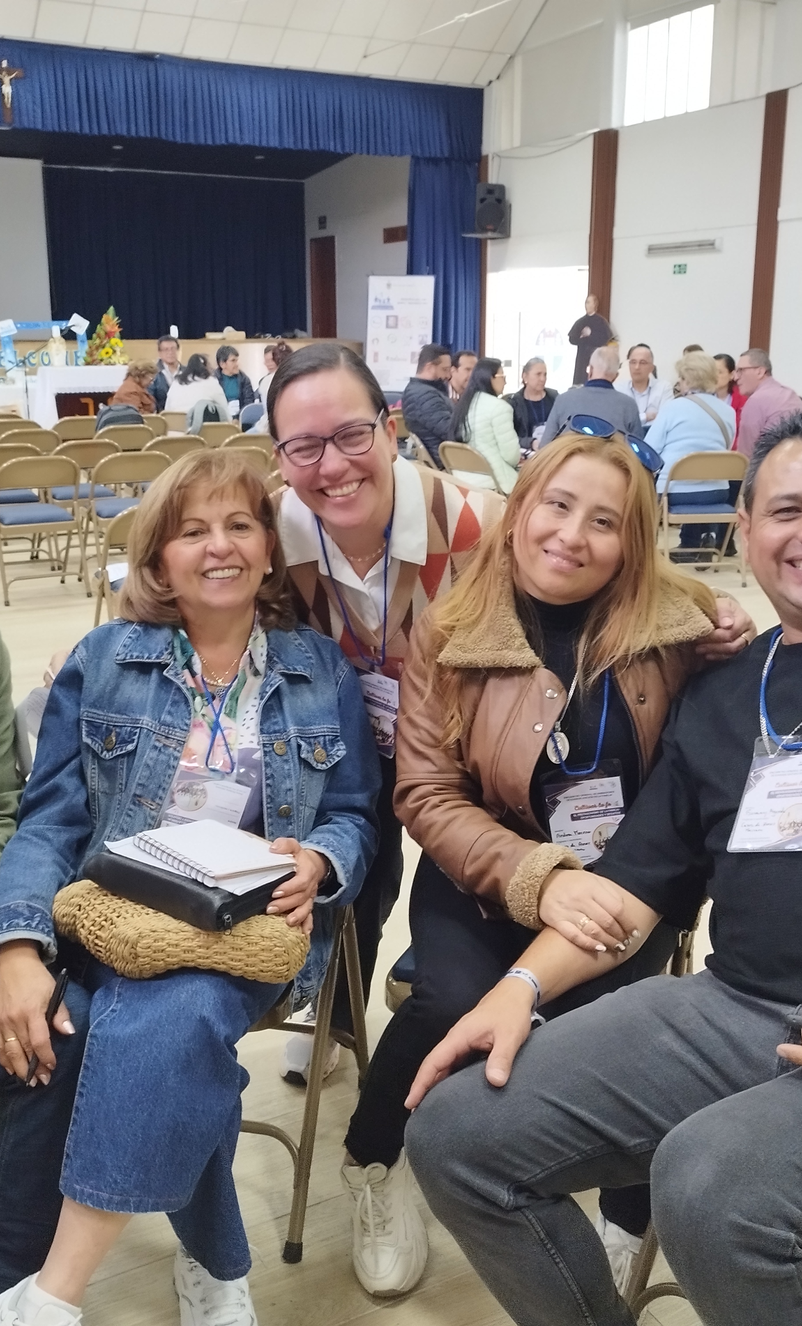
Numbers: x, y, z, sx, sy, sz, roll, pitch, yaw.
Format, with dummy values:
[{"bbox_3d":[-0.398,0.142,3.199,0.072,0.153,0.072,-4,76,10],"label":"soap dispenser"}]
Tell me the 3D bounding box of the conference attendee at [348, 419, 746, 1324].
[{"bbox_3d":[0.220,0.249,1.908,0.560,1.220,0.640,2,15,8],"label":"conference attendee"}]

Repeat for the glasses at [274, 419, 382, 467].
[{"bbox_3d":[-0.086,-0.303,1.623,0.132,0.043,0.140,-11,20,11],"label":"glasses"}]

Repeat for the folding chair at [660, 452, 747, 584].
[{"bbox_3d":[1.654,-0.841,6.932,0.465,0.760,0.480,-2,15,-6],"label":"folding chair"}]

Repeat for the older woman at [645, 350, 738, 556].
[{"bbox_3d":[1.667,-1.143,7.061,0.540,1.280,0.780,-1,15,-2],"label":"older woman"}]

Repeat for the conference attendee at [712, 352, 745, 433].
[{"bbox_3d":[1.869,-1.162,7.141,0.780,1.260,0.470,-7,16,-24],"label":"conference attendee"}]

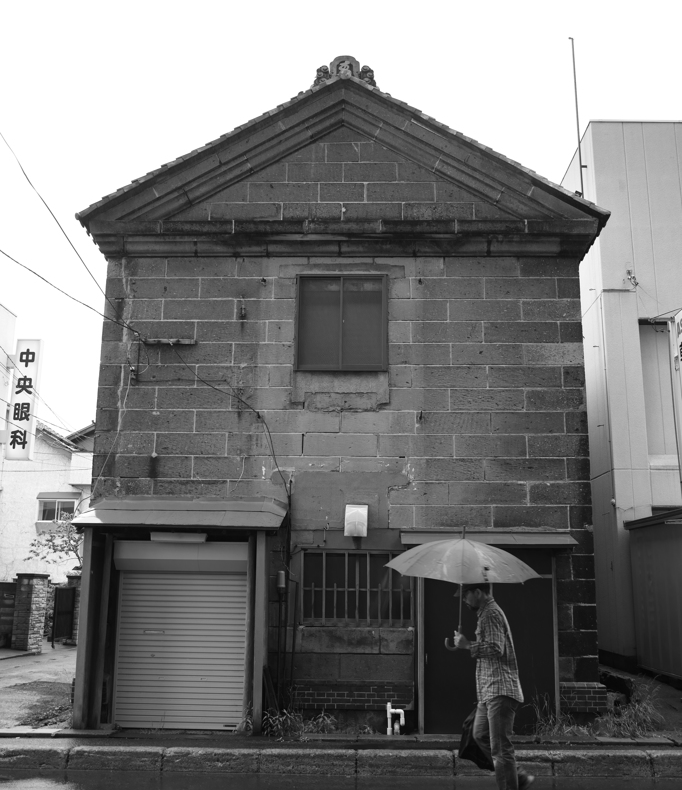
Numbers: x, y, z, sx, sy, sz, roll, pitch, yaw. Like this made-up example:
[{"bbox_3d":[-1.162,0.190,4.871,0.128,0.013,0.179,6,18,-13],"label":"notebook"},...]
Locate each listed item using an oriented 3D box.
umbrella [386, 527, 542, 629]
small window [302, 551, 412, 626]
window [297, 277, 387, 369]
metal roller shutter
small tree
[{"bbox_3d":[0.918,1.483,6.140,1.190,0.930,1.190,5,-6,3],"label":"umbrella"},{"bbox_3d":[0.172,2.021,8.348,1.185,0.766,0.120,0,-10,2],"label":"small window"},{"bbox_3d":[0.013,-0.802,8.839,1.028,1.104,0.120,0,-10,2],"label":"window"},{"bbox_3d":[-1.638,2.625,8.221,1.353,1.568,0.080,0,-10,2],"label":"metal roller shutter"},{"bbox_3d":[-5.957,3.755,16.842,1.550,2.414,1.500,0,-10,2],"label":"small tree"}]

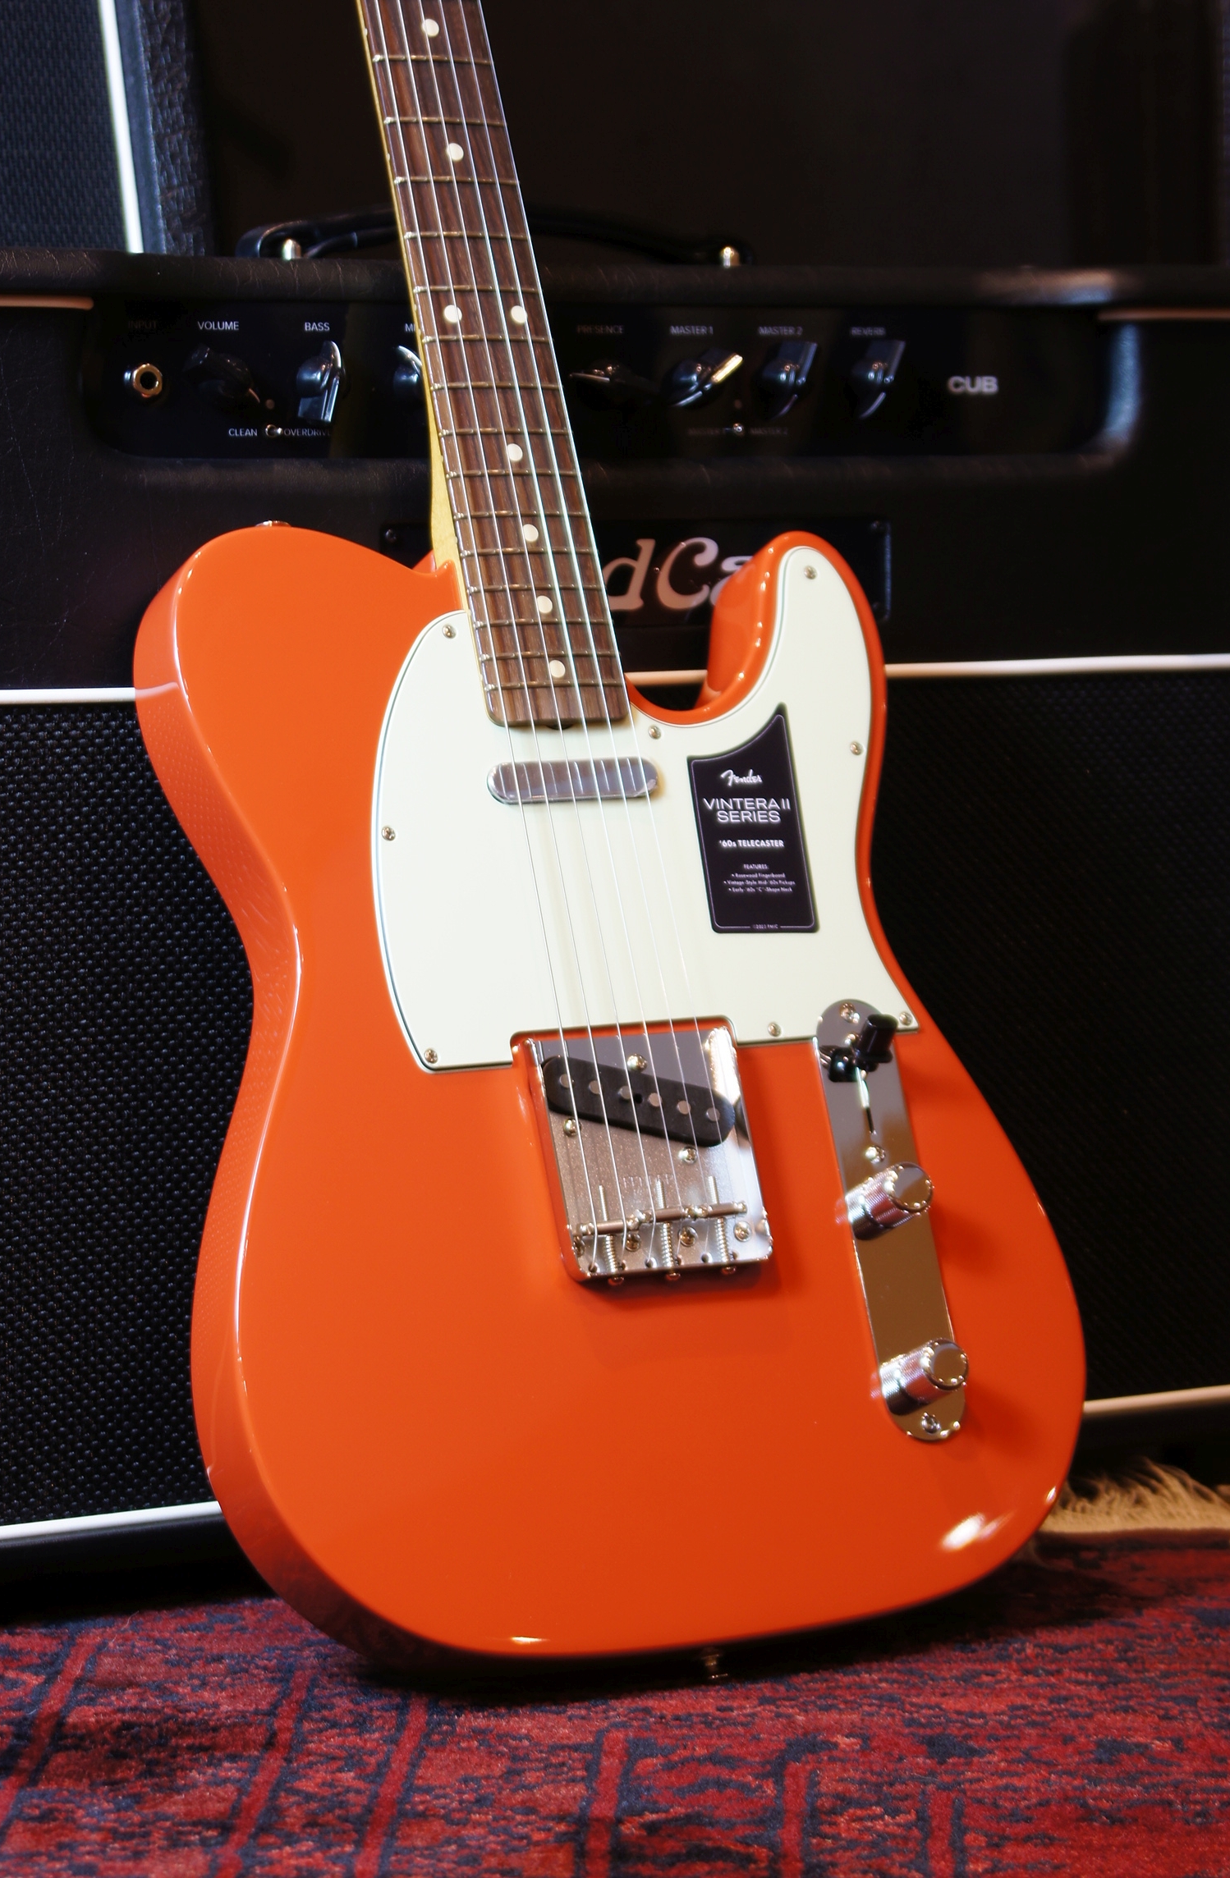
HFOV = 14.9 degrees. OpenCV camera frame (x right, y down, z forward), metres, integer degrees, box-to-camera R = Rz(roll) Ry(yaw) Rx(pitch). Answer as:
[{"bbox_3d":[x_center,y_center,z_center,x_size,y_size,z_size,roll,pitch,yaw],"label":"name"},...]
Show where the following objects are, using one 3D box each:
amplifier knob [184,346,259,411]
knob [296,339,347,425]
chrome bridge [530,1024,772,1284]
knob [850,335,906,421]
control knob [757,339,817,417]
[{"bbox_3d":[-0.141,-0.201,1.678,0.031,0.018,0.018,34,-11,-26],"label":"amplifier knob"},{"bbox_3d":[-0.106,-0.201,1.696,0.018,0.031,0.018,11,0,-28],"label":"knob"},{"bbox_3d":[0.013,0.073,1.597,0.077,0.087,0.013,-4,-16,-27],"label":"chrome bridge"},{"bbox_3d":[0.100,-0.216,1.803,0.018,0.031,0.018,16,-3,-28],"label":"knob"},{"bbox_3d":[0.065,-0.213,1.785,0.018,0.031,0.018,19,-4,-28],"label":"control knob"}]

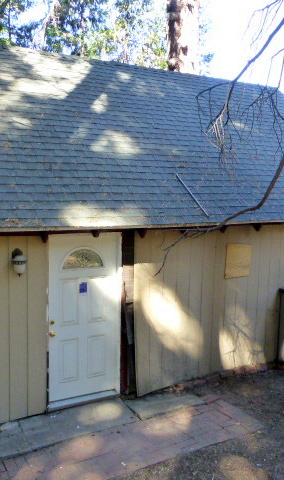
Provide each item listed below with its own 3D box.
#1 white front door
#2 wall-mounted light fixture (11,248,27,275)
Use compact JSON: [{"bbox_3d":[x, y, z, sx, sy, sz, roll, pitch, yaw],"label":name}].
[{"bbox_3d":[-0.685,0.929,5.466,0.950,2.070,0.080,-2,7,-29],"label":"white front door"},{"bbox_3d":[-1.356,0.243,4.903,0.165,0.290,0.200,-2,7,-29],"label":"wall-mounted light fixture"}]

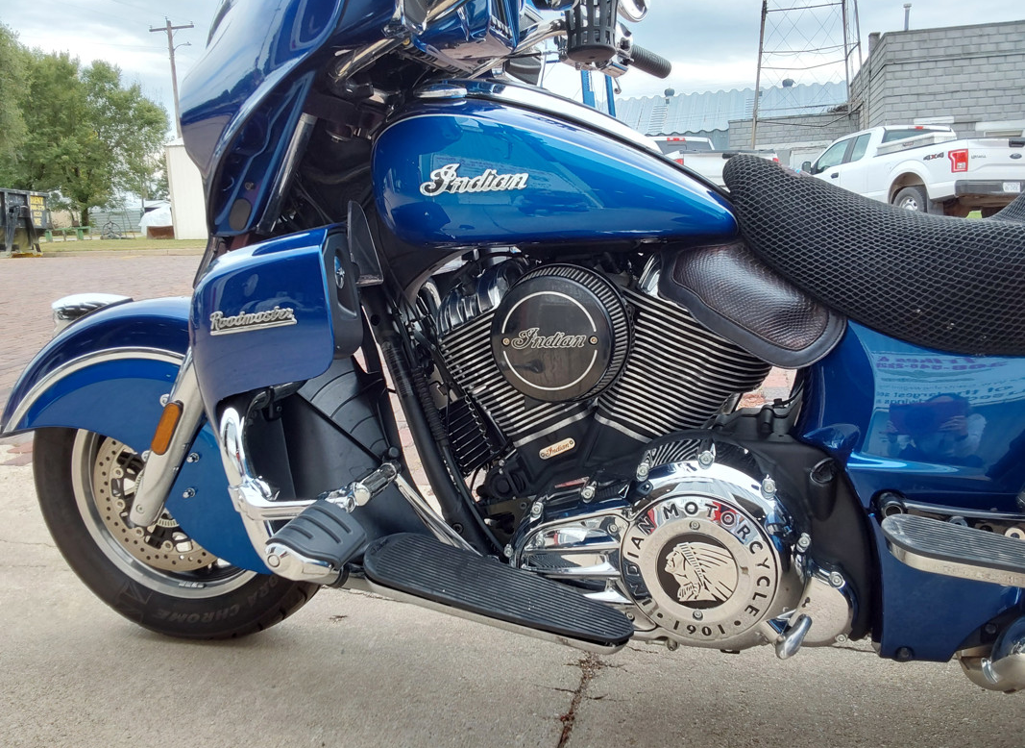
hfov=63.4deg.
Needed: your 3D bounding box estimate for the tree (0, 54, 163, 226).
[{"bbox_3d":[-28.277,-15.380,55.105,10.200,12.095,9.500,-8,13,-25],"label":"tree"}]

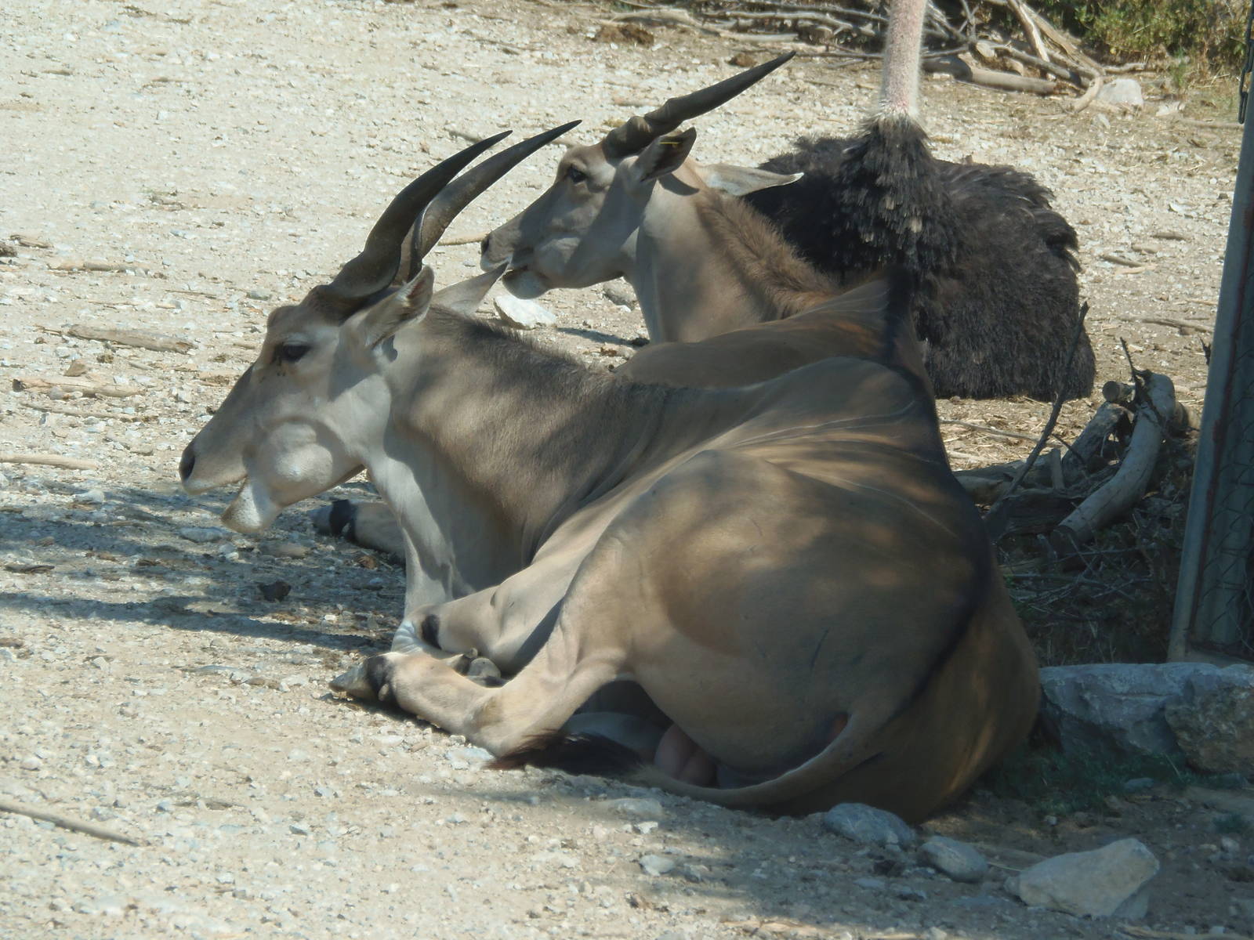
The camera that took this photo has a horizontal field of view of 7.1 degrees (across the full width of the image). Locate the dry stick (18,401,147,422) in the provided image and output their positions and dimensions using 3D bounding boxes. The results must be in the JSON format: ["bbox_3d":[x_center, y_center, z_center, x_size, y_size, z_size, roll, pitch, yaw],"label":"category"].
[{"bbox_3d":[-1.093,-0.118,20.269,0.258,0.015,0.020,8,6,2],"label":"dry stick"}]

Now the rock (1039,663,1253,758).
[{"bbox_3d":[1.016,0.476,19.828,0.400,0.140,0.210,5,10,0],"label":"rock"}]

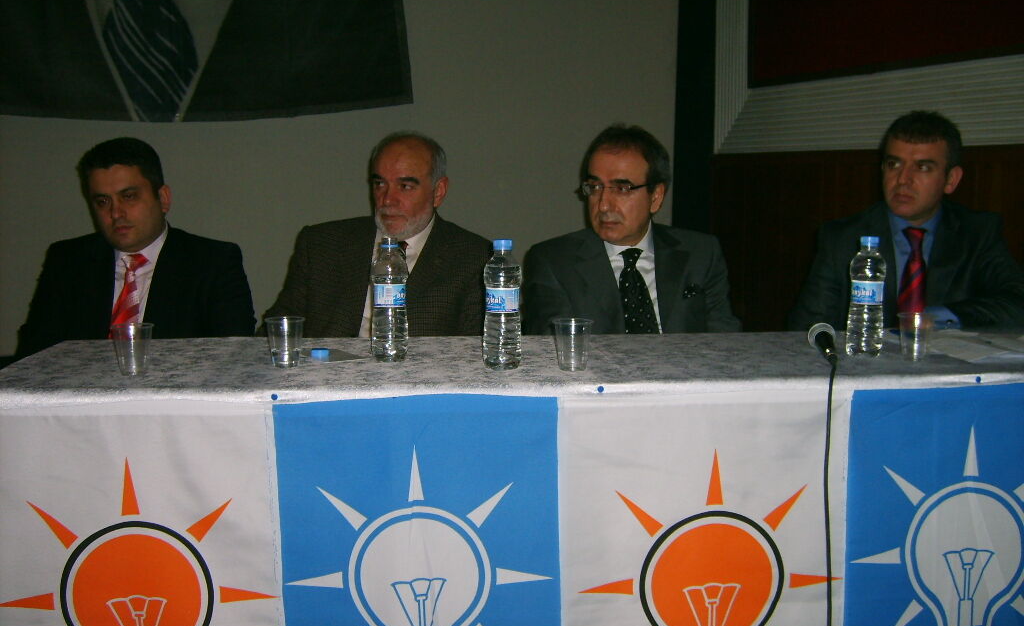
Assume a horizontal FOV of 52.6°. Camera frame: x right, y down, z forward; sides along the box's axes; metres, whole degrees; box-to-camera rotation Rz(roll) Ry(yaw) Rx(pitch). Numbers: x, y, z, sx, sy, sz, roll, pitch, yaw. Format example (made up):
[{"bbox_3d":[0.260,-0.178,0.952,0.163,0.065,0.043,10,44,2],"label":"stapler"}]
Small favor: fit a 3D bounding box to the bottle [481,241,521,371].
[{"bbox_3d":[-0.016,-0.015,1.722,0.065,0.214,0.065,-1,7,-5],"label":"bottle"}]

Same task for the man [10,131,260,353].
[{"bbox_3d":[-0.791,0.249,2.096,0.540,1.201,0.800,-1,7,-8],"label":"man"}]

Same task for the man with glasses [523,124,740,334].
[{"bbox_3d":[0.259,0.224,2.171,0.540,1.234,0.800,0,7,2],"label":"man with glasses"}]

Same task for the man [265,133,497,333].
[{"bbox_3d":[-0.310,0.223,2.232,0.540,1.223,0.800,0,7,3],"label":"man"}]

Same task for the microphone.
[{"bbox_3d":[0.562,0.051,1.851,0.052,0.052,0.185,1,7,10],"label":"microphone"}]

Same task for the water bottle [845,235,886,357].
[{"bbox_3d":[0.641,-0.031,1.856,0.065,0.214,0.065,-1,7,-5],"label":"water bottle"}]

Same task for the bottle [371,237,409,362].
[{"bbox_3d":[-0.215,-0.024,1.805,0.065,0.212,0.065,-1,7,-5],"label":"bottle"}]

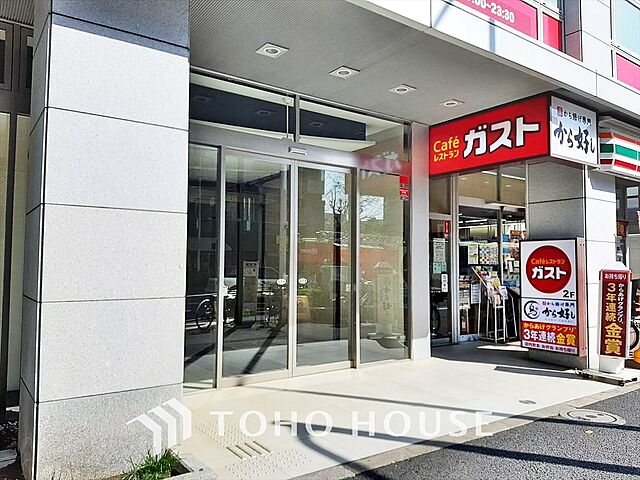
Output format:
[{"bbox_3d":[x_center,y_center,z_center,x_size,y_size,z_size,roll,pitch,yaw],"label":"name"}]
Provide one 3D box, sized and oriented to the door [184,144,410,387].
[{"bbox_3d":[-0.142,0.242,5.990,3.494,2.861,0.174,2,-3,-36],"label":"door"}]

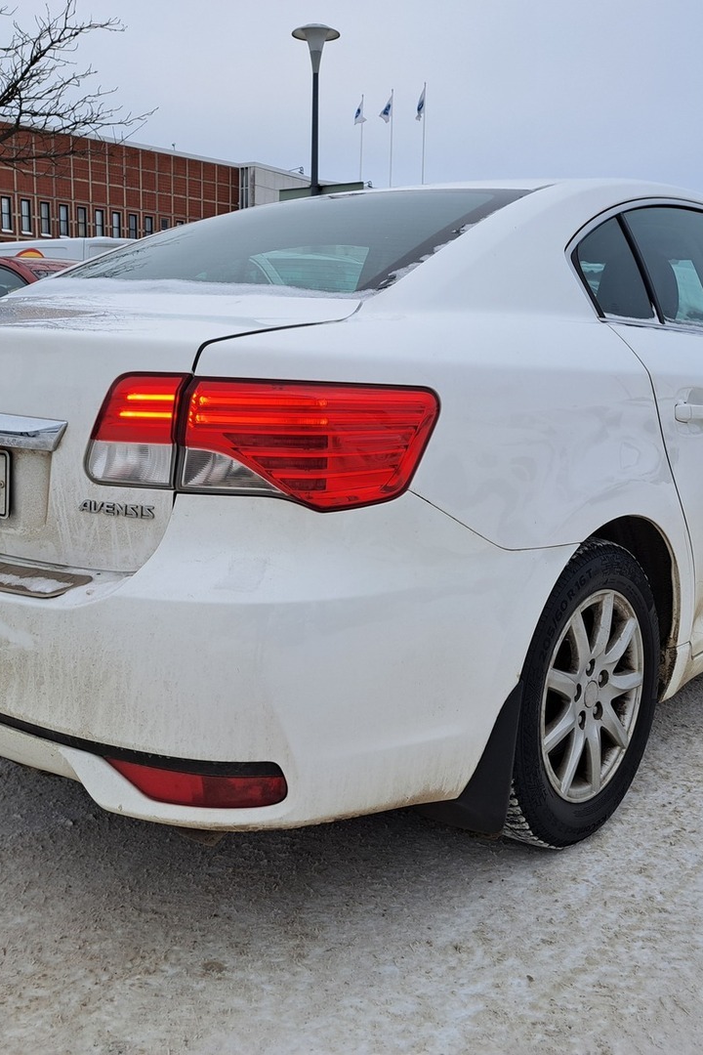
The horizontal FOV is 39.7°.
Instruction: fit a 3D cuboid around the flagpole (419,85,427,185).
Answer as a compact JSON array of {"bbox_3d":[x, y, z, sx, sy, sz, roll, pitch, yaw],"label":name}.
[{"bbox_3d":[2.771,-12.030,38.972,0.100,10.800,0.100,2,10,3],"label":"flagpole"}]

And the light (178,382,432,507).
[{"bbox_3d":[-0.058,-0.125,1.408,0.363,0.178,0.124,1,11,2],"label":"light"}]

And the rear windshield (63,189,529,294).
[{"bbox_3d":[-0.222,-0.667,2.231,1.160,0.100,0.670,10,39,40],"label":"rear windshield"}]

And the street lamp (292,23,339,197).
[{"bbox_3d":[-0.504,-3.945,12.741,0.600,4.900,0.600,1,10,-3],"label":"street lamp"}]

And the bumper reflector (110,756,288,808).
[{"bbox_3d":[-0.233,0.363,1.428,0.285,0.068,0.050,5,12,21],"label":"bumper reflector"}]

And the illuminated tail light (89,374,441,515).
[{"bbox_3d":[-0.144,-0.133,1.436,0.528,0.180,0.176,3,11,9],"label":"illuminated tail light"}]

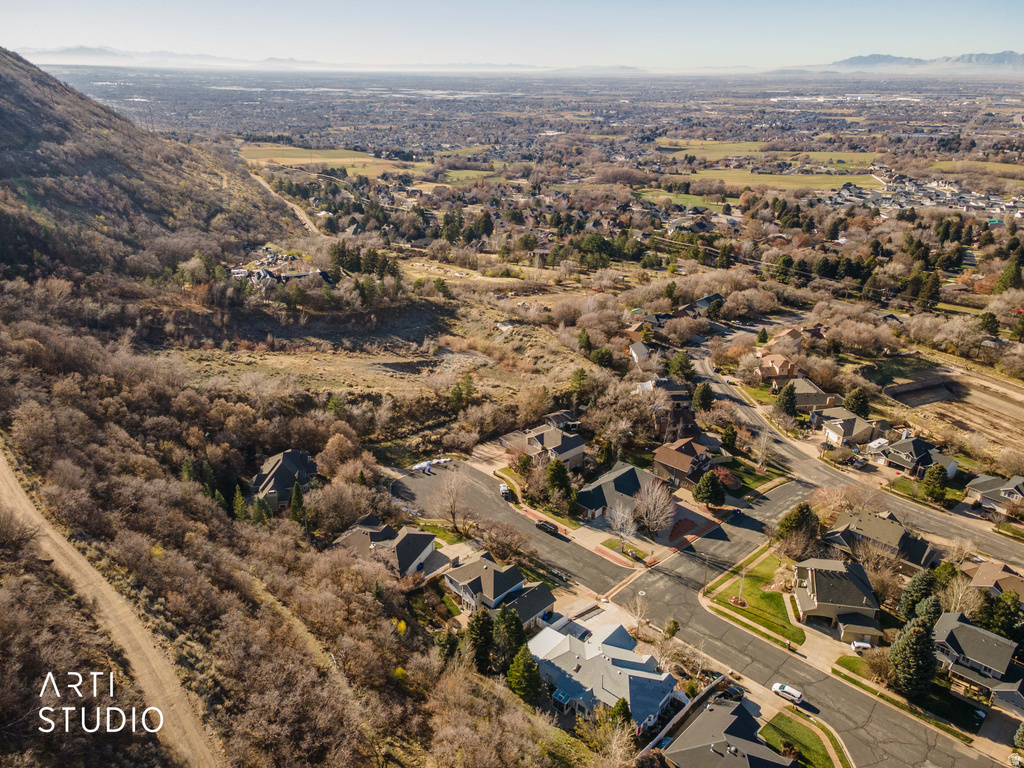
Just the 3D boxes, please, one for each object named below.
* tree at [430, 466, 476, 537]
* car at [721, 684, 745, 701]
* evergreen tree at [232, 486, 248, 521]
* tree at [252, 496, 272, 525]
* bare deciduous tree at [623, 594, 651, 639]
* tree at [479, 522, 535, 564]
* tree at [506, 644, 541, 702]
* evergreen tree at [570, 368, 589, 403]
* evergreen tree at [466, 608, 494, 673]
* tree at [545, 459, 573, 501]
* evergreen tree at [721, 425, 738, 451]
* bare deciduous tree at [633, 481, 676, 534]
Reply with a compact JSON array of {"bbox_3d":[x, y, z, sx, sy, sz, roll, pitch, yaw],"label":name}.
[{"bbox_3d":[-13.416,27.381,164.962,10.455,17.302,10.455,0,24,0],"label":"tree"},{"bbox_3d":[37.434,53.809,121.260,4.650,1.720,1.920,-19,31,-36],"label":"car"},{"bbox_3d":[-64.004,28.225,166.681,3.404,10.060,3.404,0,24,0],"label":"evergreen tree"},{"bbox_3d":[-58.190,29.430,164.890,4.230,7.740,4.230,0,24,0],"label":"tree"},{"bbox_3d":[23.010,42.810,131.050,4.710,9.310,4.710,0,24,0],"label":"bare deciduous tree"},{"bbox_3d":[-1.300,34.270,153.510,11.600,7.200,10.000,0,24,0],"label":"tree"},{"bbox_3d":[1.960,47.520,117.980,5.390,11.000,5.390,0,24,0],"label":"tree"},{"bbox_3d":[21.280,0.530,222.870,5.670,11.610,5.670,0,24,0],"label":"evergreen tree"},{"bbox_3d":[-5.430,44.170,122.660,4.790,13.530,4.790,0,24,0],"label":"evergreen tree"},{"bbox_3d":[11.620,23.420,174.410,6.420,11.020,6.420,0,24,0],"label":"tree"},{"bbox_3d":[61.260,14.870,199.070,3.980,7.170,3.980,0,24,0],"label":"evergreen tree"},{"bbox_3d":[32.220,28.140,160.700,10.020,13.440,10.020,0,24,0],"label":"bare deciduous tree"}]

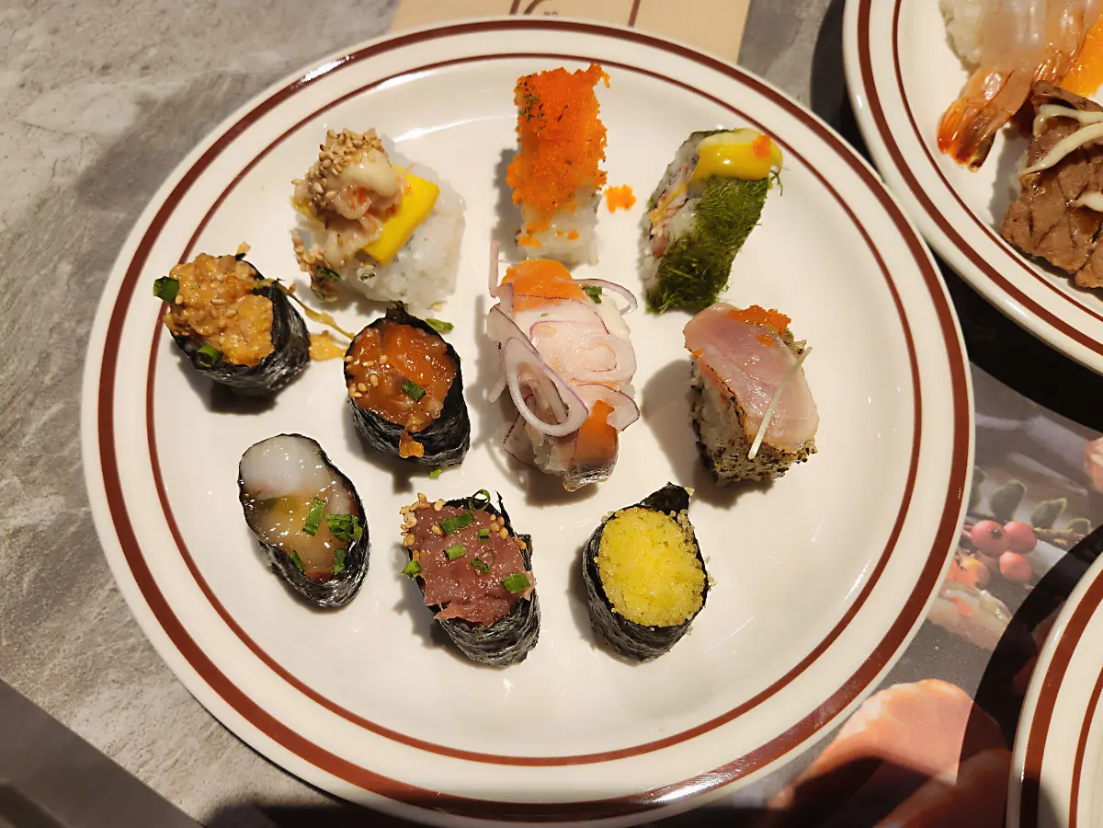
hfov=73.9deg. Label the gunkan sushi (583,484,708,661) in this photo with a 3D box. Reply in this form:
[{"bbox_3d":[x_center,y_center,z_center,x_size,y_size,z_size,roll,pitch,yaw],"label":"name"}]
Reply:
[{"bbox_3d":[0.026,0.047,0.206,0.029,0.031,0.038,-8,70,-6],"label":"gunkan sushi"}]

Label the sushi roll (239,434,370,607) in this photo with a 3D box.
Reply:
[{"bbox_3d":[-0.069,0.030,0.208,0.025,0.029,0.042,-22,72,-11],"label":"sushi roll"}]

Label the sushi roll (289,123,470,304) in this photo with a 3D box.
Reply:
[{"bbox_3d":[-0.054,-0.061,0.237,0.044,0.040,0.034,20,70,5],"label":"sushi roll"}]

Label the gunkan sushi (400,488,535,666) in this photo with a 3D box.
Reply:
[{"bbox_3d":[-0.020,0.046,0.202,0.028,0.034,0.045,-30,74,-13],"label":"gunkan sushi"}]

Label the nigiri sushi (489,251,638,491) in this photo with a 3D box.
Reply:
[{"bbox_3d":[0.002,-0.012,0.224,0.035,0.037,0.056,-8,70,-6],"label":"nigiri sushi"}]

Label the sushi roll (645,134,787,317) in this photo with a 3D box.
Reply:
[{"bbox_3d":[0.051,-0.064,0.245,0.031,0.039,0.047,24,70,6],"label":"sushi roll"}]

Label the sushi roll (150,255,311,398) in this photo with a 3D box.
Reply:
[{"bbox_3d":[-0.097,-0.028,0.227,0.034,0.033,0.032,44,73,13],"label":"sushi roll"}]

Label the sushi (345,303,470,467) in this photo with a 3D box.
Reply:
[{"bbox_3d":[-0.042,-0.007,0.222,0.031,0.033,0.037,-36,75,-15],"label":"sushi"}]

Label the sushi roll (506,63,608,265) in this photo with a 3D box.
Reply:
[{"bbox_3d":[0.002,-0.084,0.252,0.028,0.035,0.054,0,69,-3],"label":"sushi roll"}]

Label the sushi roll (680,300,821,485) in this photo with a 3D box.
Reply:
[{"bbox_3d":[0.061,-0.006,0.228,0.027,0.030,0.048,-7,70,-6],"label":"sushi roll"}]

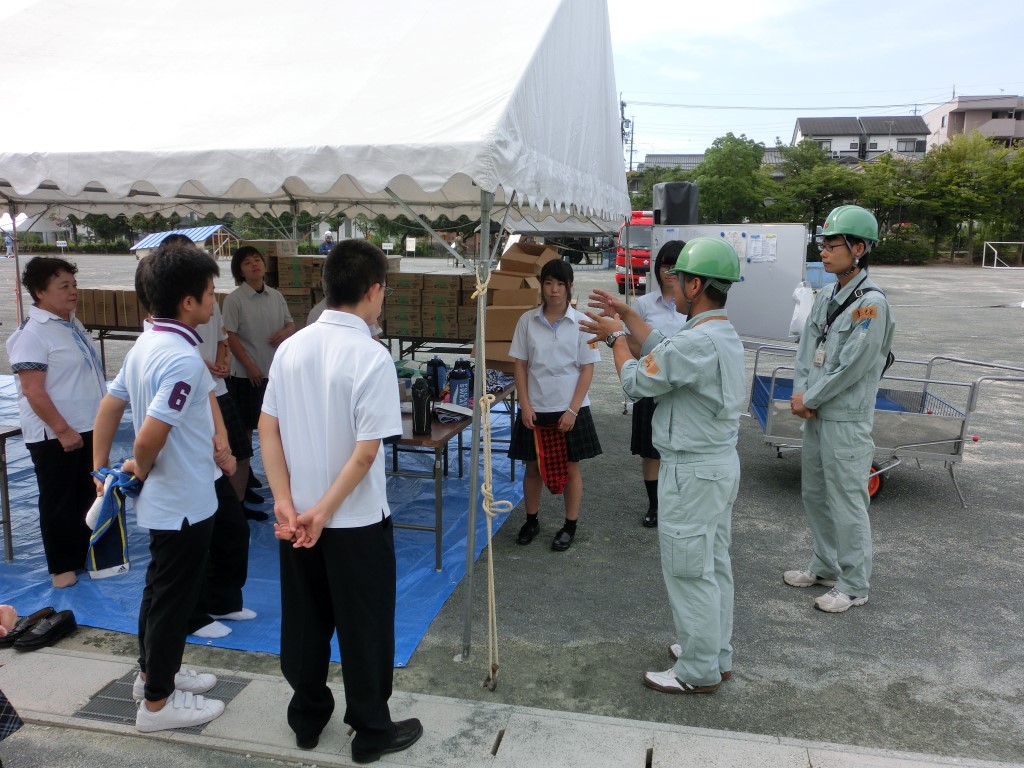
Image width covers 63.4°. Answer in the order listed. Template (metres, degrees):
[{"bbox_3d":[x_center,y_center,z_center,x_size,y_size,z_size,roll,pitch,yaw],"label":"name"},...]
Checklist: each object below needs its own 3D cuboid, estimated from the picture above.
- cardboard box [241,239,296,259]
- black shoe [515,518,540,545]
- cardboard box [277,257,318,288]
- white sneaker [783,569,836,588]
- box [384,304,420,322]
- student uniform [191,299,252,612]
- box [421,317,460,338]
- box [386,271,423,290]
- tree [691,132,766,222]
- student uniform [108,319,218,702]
[{"bbox_3d":[-2.539,-1.421,8.635,0.410,0.160,0.340,2,11,13],"label":"cardboard box"},{"bbox_3d":[0.085,0.834,4.804,0.090,0.100,0.240,6,12,27],"label":"black shoe"},{"bbox_3d":[-2.186,-1.178,8.710,0.372,0.311,0.400,2,10,10],"label":"cardboard box"},{"bbox_3d":[1.557,0.984,4.326,0.285,0.110,0.105,-1,10,-6],"label":"white sneaker"},{"bbox_3d":[-1.060,-0.749,8.587,0.379,0.162,0.400,2,10,10],"label":"box"},{"bbox_3d":[-1.317,0.375,3.572,0.330,1.360,0.430,1,10,3],"label":"student uniform"},{"bbox_3d":[-0.664,-0.566,8.392,0.365,0.155,0.370,2,11,11],"label":"box"},{"bbox_3d":[-1.106,-1.131,9.081,0.405,0.172,0.370,3,10,13],"label":"box"},{"bbox_3d":[13.330,-11.491,50.758,4.400,7.100,4.300,0,10,0],"label":"tree"},{"bbox_3d":[-1.248,0.448,2.954,0.330,1.350,0.470,-6,12,-31],"label":"student uniform"}]

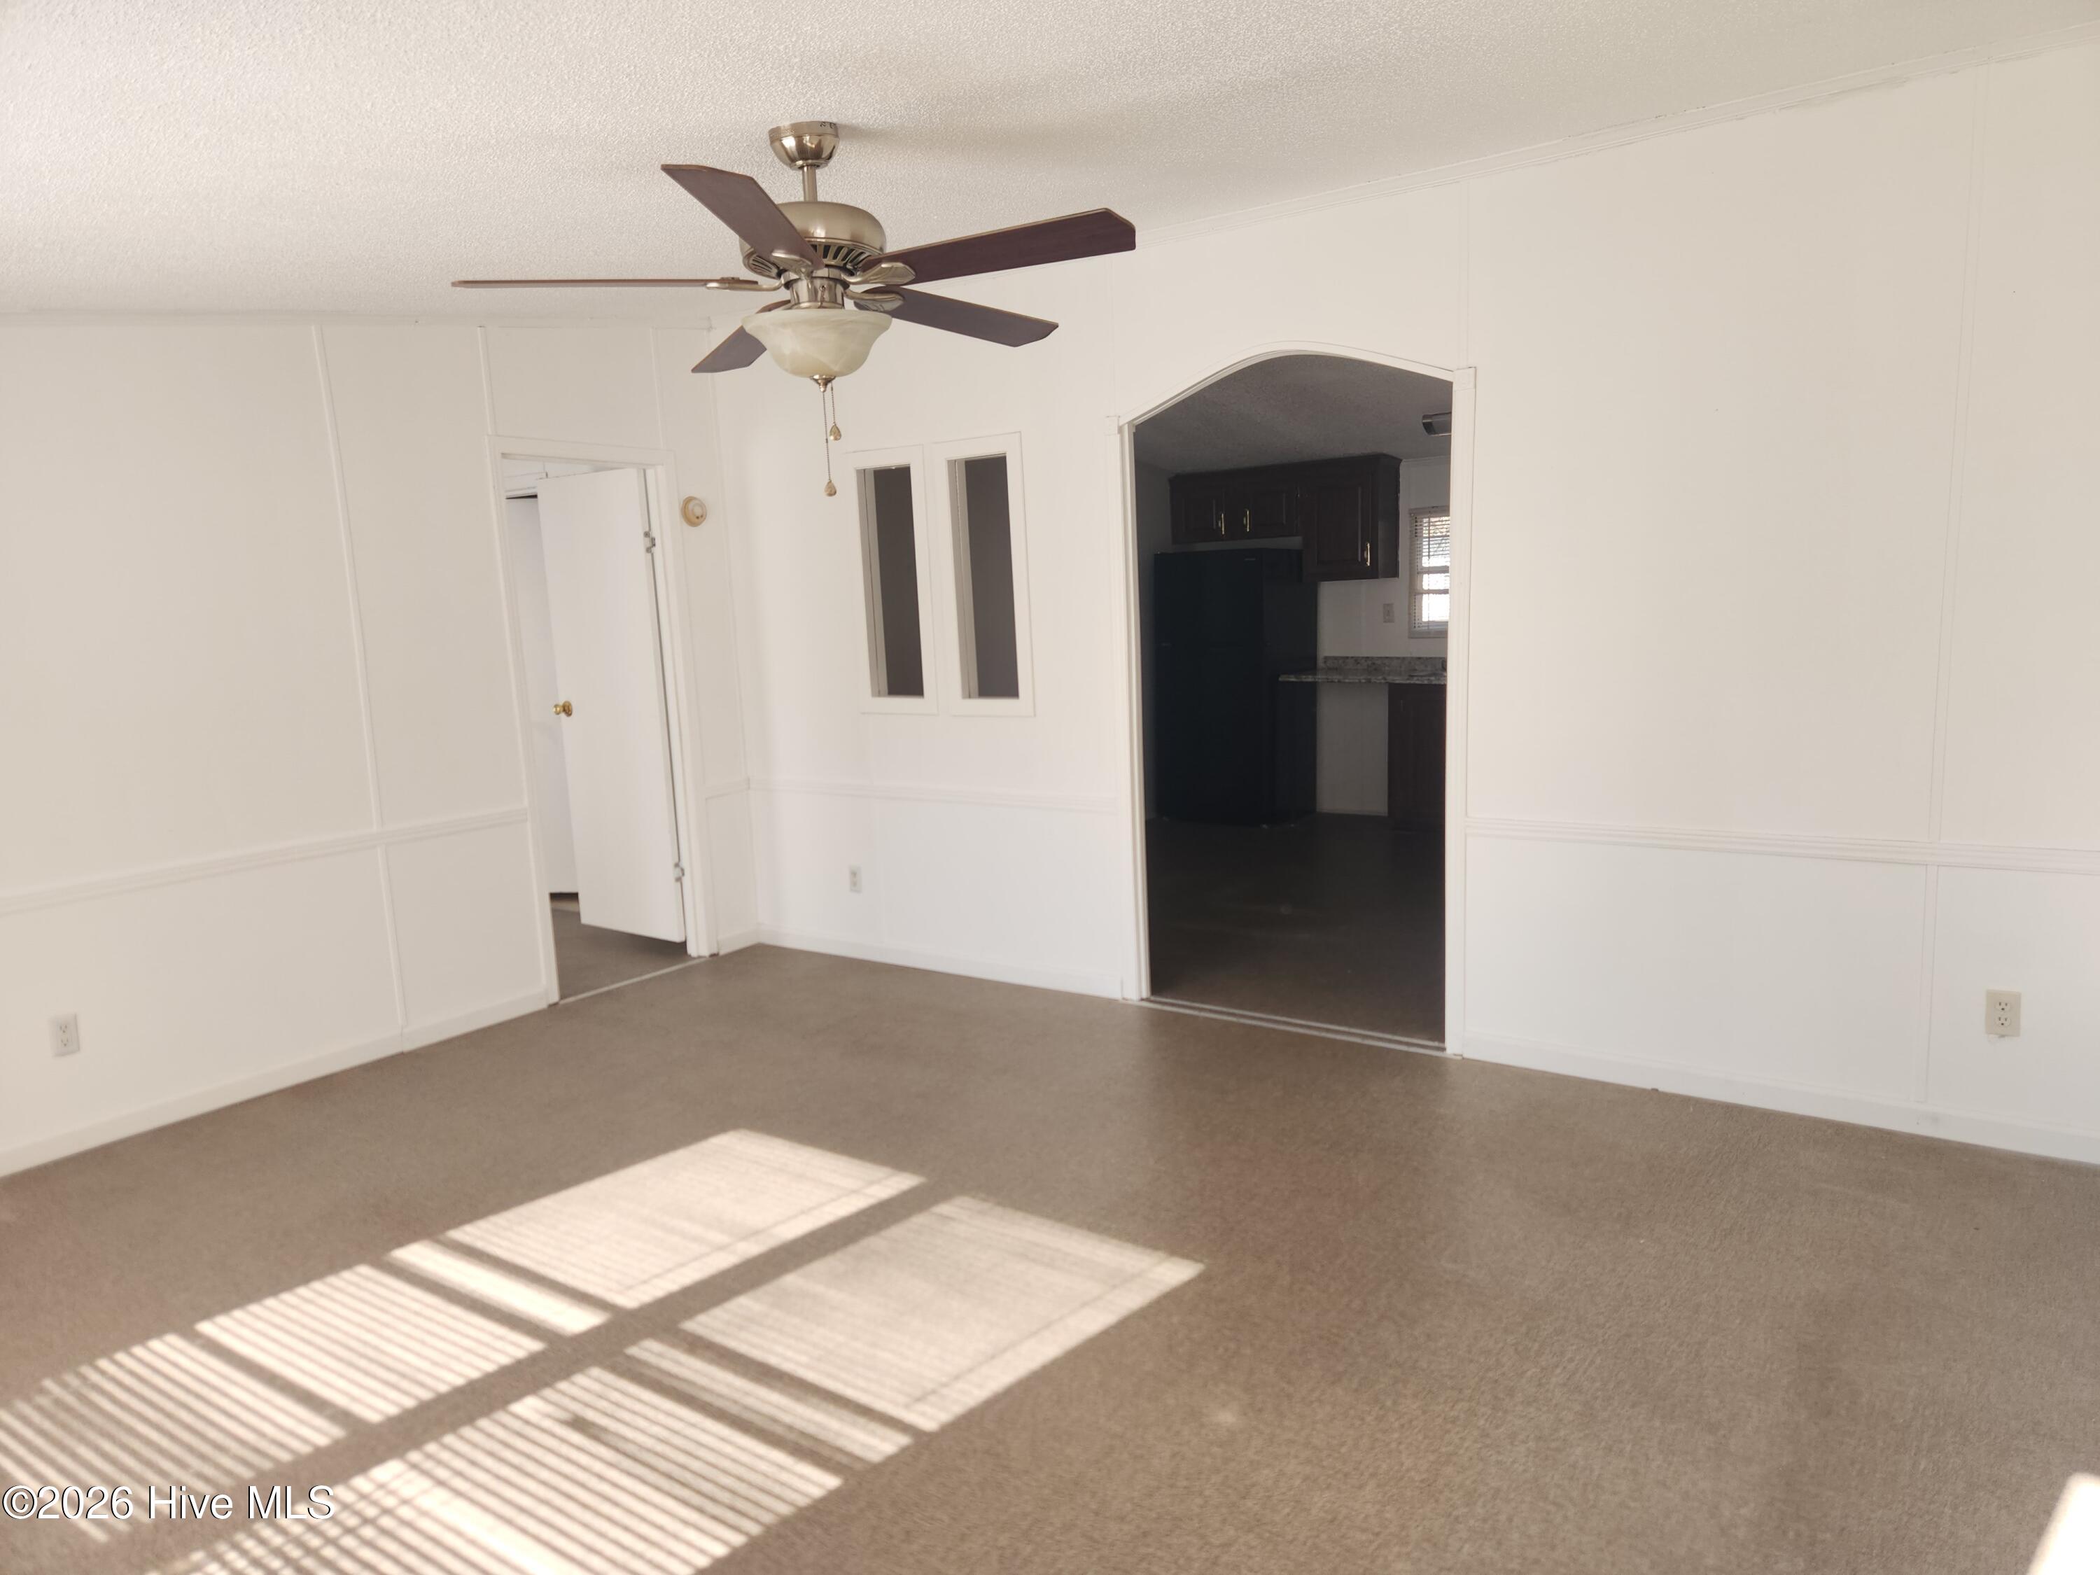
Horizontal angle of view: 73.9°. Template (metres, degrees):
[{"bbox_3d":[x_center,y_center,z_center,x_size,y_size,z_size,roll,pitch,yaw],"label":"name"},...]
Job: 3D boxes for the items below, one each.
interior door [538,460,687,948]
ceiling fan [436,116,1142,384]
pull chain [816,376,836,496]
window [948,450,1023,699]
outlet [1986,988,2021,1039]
[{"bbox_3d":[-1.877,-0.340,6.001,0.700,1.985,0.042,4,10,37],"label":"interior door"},{"bbox_3d":[-0.466,-1.038,2.732,1.300,0.485,1.280,4,10,35],"label":"ceiling fan"},{"bbox_3d":[-0.445,-0.699,2.783,0.030,0.220,0.030,4,10,35],"label":"pull chain"},{"bbox_3d":[-0.219,-0.775,5.208,0.275,0.890,0.090,4,10,35],"label":"window"},{"bbox_3d":[2.395,0.569,3.503,0.072,0.116,0.010,4,10,35],"label":"outlet"}]

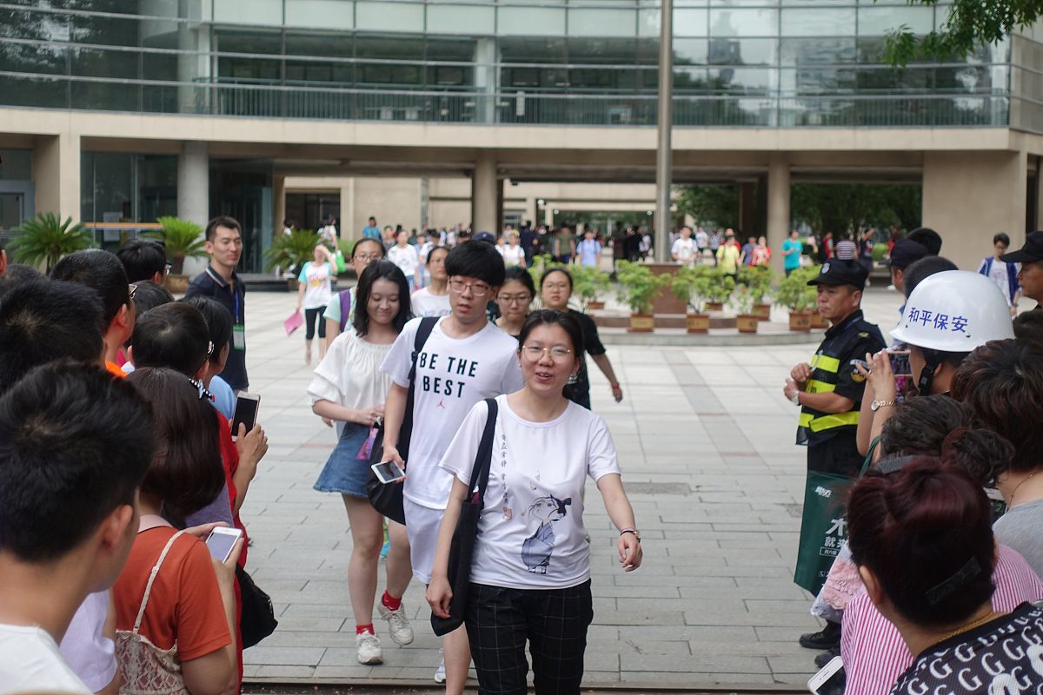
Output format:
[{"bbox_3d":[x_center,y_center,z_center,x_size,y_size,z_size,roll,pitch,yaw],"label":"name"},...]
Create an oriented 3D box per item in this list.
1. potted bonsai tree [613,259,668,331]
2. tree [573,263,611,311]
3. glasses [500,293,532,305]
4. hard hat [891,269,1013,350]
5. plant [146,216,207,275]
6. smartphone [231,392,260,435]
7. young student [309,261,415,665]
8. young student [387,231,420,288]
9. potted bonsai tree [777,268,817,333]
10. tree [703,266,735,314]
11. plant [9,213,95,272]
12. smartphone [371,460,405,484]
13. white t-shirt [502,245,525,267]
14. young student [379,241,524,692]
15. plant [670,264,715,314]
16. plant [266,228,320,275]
[{"bbox_3d":[1.828,-0.779,30.800,0.830,1.120,0.760,1,3,2],"label":"potted bonsai tree"},{"bbox_3d":[1.158,-1.027,34.000,0.680,0.800,0.630,1,3,2],"label":"tree"},{"bbox_3d":[-0.028,-0.218,9.150,0.145,0.045,0.130,0,9,0],"label":"glasses"},{"bbox_3d":[0.945,-0.081,4.450,0.285,0.170,0.235,2,4,30],"label":"hard hat"},{"bbox_3d":[-8.774,-2.594,51.500,1.620,1.500,1.550,1,3,2],"label":"plant"},{"bbox_3d":[-0.789,0.204,5.800,0.074,0.150,0.008,9,0,25],"label":"smartphone"},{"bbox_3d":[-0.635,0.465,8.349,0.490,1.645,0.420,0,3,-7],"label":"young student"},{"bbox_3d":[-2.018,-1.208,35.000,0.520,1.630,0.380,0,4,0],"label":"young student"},{"bbox_3d":[4.492,-0.800,33.075,0.720,1.060,0.680,1,3,0],"label":"potted bonsai tree"},{"bbox_3d":[3.486,-1.007,35.600,0.580,0.860,0.560,1,3,2],"label":"tree"},{"bbox_3d":[-11.467,-2.556,49.500,2.050,1.500,1.950,1,3,2],"label":"plant"},{"bbox_3d":[-0.477,0.449,7.300,0.009,0.077,0.155,-45,-13,29],"label":"smartphone"},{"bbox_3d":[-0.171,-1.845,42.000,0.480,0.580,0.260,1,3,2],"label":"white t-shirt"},{"bbox_3d":[-0.256,0.477,7.600,0.570,1.750,0.500,1,4,7],"label":"young student"},{"bbox_3d":[2.518,-0.865,29.900,0.670,0.720,0.650,0,4,0],"label":"plant"},{"bbox_3d":[-5.638,-2.392,50.500,1.500,1.180,1.450,0,4,0],"label":"plant"}]

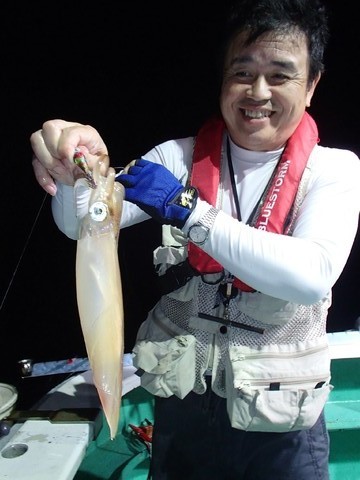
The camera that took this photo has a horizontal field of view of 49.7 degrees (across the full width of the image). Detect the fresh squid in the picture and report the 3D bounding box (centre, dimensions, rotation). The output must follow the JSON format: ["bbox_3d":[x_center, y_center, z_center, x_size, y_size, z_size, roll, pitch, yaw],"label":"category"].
[{"bbox_3d":[-0.111,0.080,0.545,0.065,0.400,0.060,-3,7,-9],"label":"fresh squid"}]

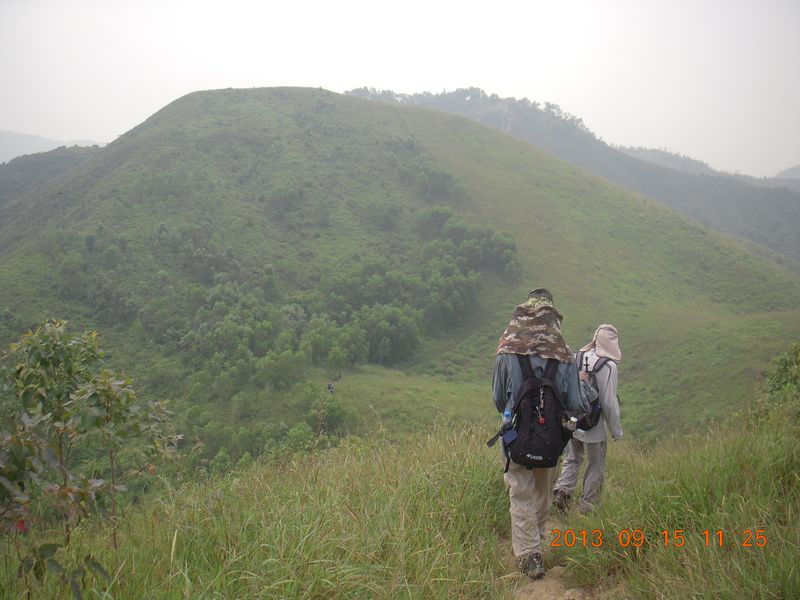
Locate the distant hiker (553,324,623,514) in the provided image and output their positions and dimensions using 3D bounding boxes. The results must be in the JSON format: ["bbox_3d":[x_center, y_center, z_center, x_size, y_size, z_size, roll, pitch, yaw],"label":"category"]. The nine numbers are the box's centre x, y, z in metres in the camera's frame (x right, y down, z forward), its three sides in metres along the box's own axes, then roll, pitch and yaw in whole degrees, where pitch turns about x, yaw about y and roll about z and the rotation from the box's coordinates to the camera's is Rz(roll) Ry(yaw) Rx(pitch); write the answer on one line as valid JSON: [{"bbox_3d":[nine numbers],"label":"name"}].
[{"bbox_3d":[1.584,1.010,7.420,0.510,1.620,0.580,3,5,36],"label":"distant hiker"}]

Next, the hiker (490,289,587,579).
[{"bbox_3d":[0.813,0.772,5.120,0.560,1.690,0.560,1,4,14],"label":"hiker"}]

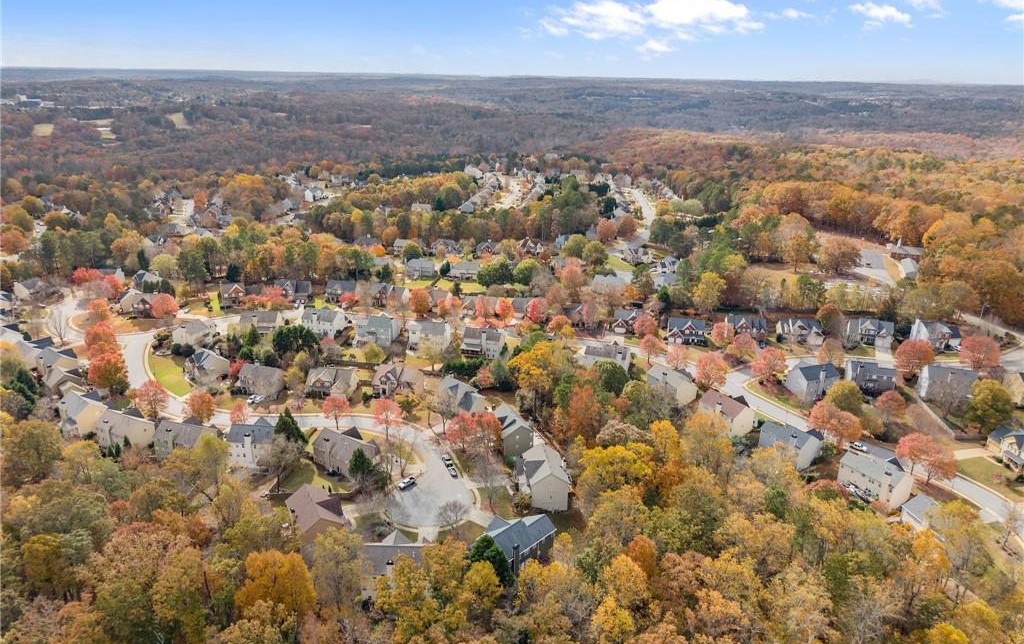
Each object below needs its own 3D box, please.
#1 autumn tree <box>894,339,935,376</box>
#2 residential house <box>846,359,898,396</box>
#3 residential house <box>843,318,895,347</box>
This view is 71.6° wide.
[{"bbox_3d":[150.680,13.560,264.200,12.200,12.600,12.200,1,19,0],"label":"autumn tree"},{"bbox_3d":[137.710,20.250,273.090,15.400,10.000,11.190,5,20,12],"label":"residential house"},{"bbox_3d":[150.130,3.970,296.570,14.300,9.300,11.300,4,19,8],"label":"residential house"}]

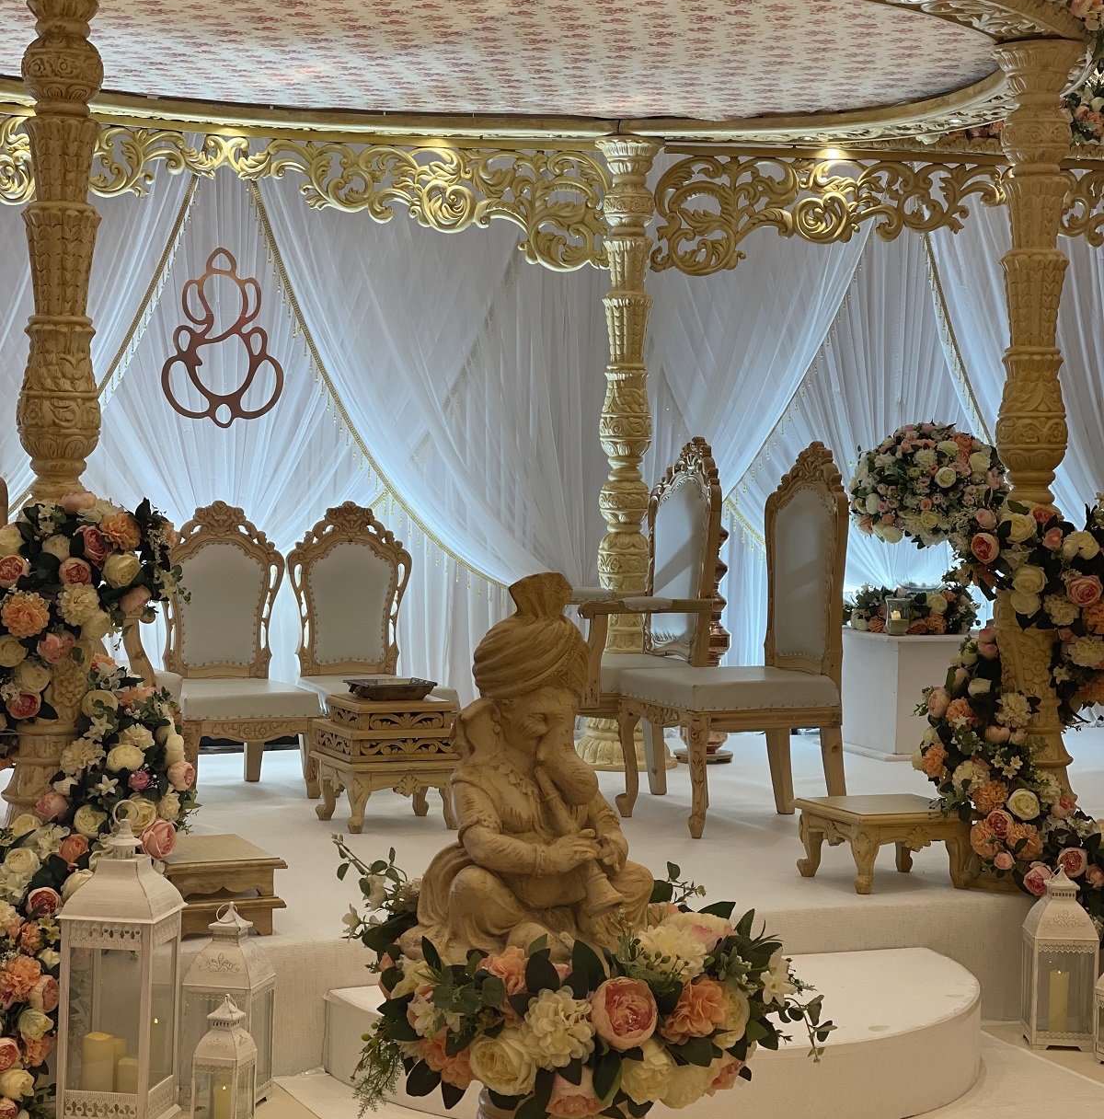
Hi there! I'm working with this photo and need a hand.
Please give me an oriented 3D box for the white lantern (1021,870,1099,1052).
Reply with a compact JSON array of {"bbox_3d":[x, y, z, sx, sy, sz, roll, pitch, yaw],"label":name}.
[{"bbox_3d":[1.410,1.092,7.525,0.180,0.483,0.180,1,3,4],"label":"white lantern"}]

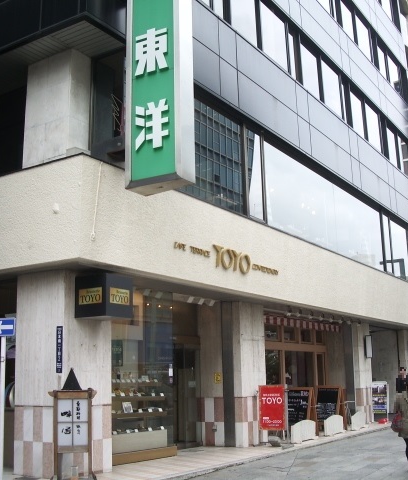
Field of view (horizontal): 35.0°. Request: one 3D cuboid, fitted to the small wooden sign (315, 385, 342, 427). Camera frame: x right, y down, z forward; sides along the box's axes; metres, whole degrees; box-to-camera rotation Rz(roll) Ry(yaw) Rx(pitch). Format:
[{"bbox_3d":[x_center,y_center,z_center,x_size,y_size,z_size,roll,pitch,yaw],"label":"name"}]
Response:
[{"bbox_3d":[3.320,4.439,17.069,0.610,1.150,0.520,-11,-16,36],"label":"small wooden sign"}]

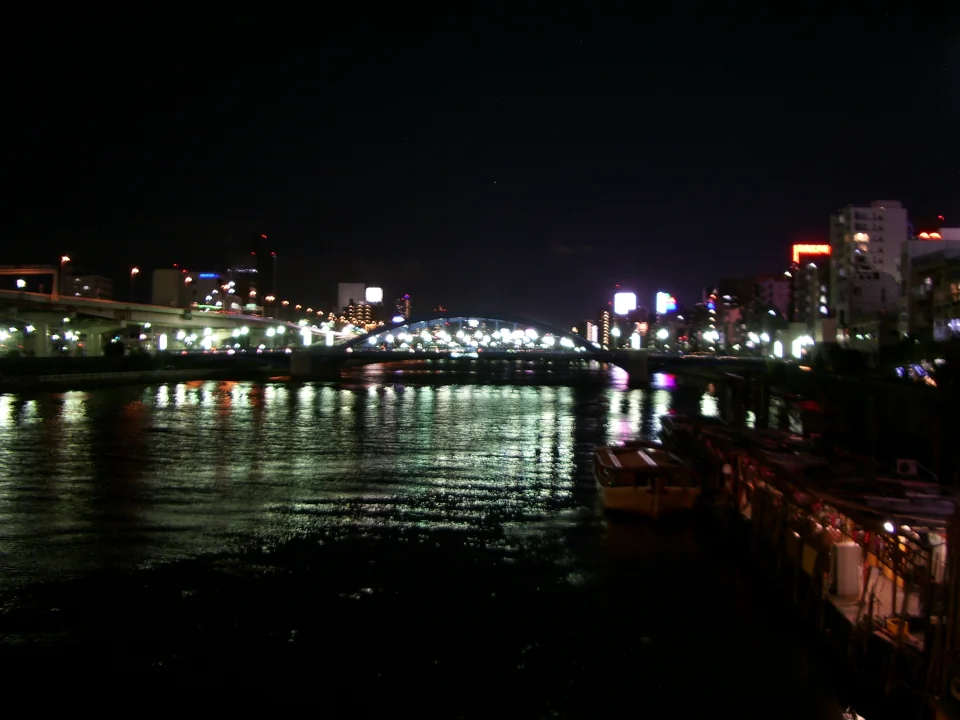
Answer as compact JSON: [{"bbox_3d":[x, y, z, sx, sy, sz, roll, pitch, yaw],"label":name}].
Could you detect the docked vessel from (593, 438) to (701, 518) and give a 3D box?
[{"bbox_3d":[9.200,6.650,56.500,5.000,2.900,14.000,1,1,2],"label":"docked vessel"}]

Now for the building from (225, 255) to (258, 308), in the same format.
[{"bbox_3d":[-319.442,-81.245,1300.000,42.000,118.000,35.000,1,1,8],"label":"building"}]

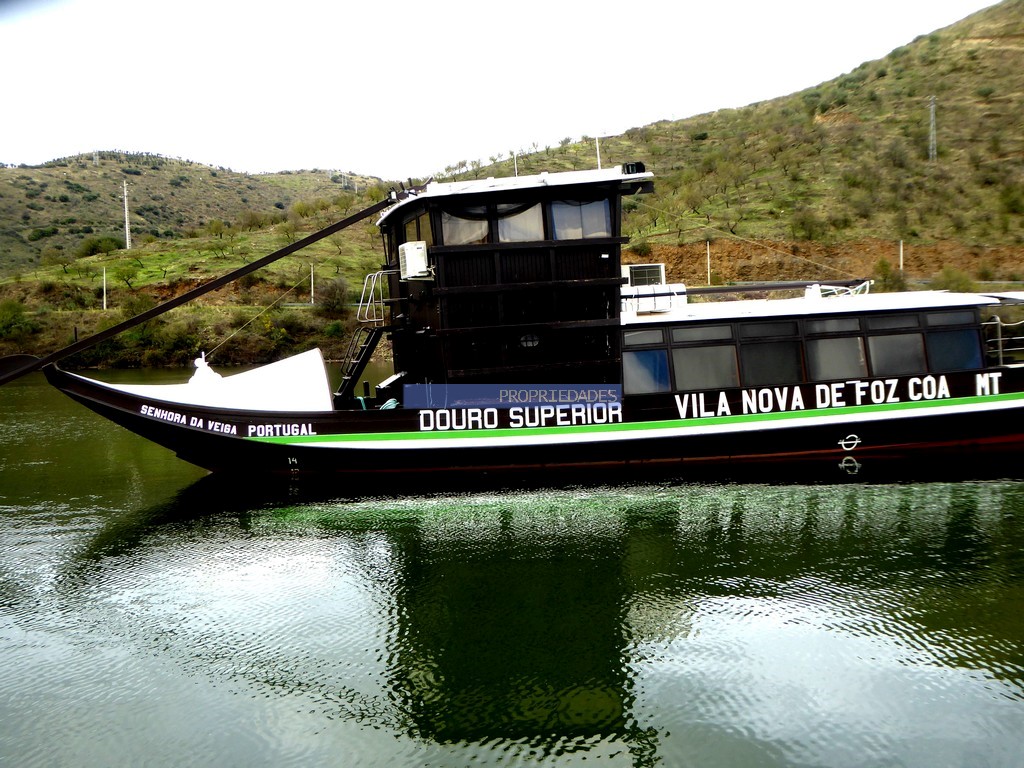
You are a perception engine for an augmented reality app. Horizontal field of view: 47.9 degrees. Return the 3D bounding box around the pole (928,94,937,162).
[{"bbox_3d":[87.537,-53.047,240.000,1.650,13.834,1.500,0,1,20],"label":"pole"}]

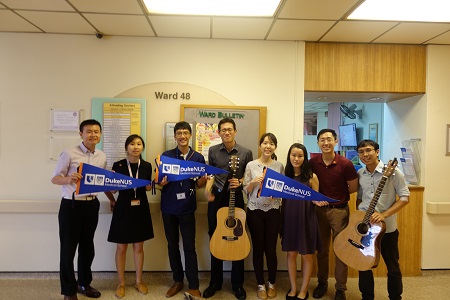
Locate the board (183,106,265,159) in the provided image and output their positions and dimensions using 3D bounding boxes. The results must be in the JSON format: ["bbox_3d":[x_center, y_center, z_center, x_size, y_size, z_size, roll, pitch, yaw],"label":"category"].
[{"bbox_3d":[-0.012,-0.127,3.326,0.945,0.713,0.045,1,1,-3],"label":"board"}]

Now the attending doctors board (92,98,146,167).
[{"bbox_3d":[-1.149,-0.116,3.281,0.587,0.874,0.030,1,1,-3],"label":"attending doctors board"}]

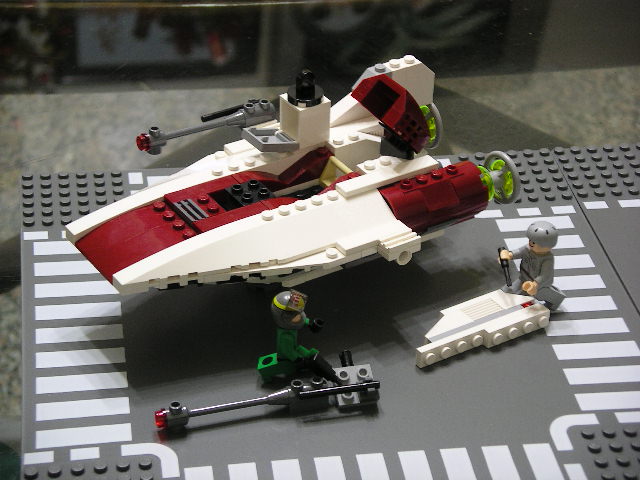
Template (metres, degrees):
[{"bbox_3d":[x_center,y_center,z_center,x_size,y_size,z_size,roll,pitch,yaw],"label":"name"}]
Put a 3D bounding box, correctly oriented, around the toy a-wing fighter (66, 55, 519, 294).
[{"bbox_3d":[-0.012,-0.028,0.769,0.196,0.069,0.114,-18,39,-29],"label":"toy a-wing fighter"}]

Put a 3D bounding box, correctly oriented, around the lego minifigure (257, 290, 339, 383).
[{"bbox_3d":[-0.009,0.038,0.712,0.031,0.033,0.020,0,33,-5],"label":"lego minifigure"}]

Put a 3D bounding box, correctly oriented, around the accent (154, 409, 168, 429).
[{"bbox_3d":[-0.060,0.068,0.685,0.005,0.008,0.008,-8,35,-16],"label":"accent"}]

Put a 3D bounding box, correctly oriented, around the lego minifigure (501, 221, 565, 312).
[{"bbox_3d":[0.089,0.011,0.761,0.024,0.033,0.019,-24,42,-34],"label":"lego minifigure"}]

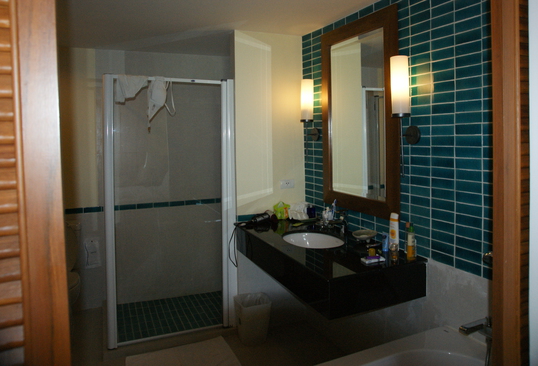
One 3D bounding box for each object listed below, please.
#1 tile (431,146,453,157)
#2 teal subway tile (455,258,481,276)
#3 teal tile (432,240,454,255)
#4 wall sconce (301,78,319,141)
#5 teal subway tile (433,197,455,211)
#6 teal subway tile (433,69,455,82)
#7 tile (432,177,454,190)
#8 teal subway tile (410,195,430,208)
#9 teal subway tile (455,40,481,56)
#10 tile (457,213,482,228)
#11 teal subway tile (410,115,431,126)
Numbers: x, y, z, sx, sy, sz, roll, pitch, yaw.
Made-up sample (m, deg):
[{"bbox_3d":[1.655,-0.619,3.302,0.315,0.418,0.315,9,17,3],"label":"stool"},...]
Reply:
[{"bbox_3d":[0.831,-0.149,1.969,0.010,0.049,0.148,-3,5,-22],"label":"tile"},{"bbox_3d":[0.945,0.400,1.959,0.010,0.050,0.147,-4,5,-23],"label":"teal subway tile"},{"bbox_3d":[0.874,0.326,2.059,0.010,0.049,0.148,-5,6,-23],"label":"teal tile"},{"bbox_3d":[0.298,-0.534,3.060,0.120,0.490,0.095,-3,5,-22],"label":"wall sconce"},{"bbox_3d":[0.863,0.107,2.046,0.010,0.050,0.150,-4,6,-23],"label":"teal subway tile"},{"bbox_3d":[0.840,-0.515,1.991,0.010,0.050,0.150,-4,6,-23],"label":"teal subway tile"},{"bbox_3d":[0.860,0.006,2.030,0.010,0.049,0.148,-5,6,-23],"label":"tile"},{"bbox_3d":[0.816,0.101,2.212,0.010,0.050,0.147,-4,5,-23],"label":"teal subway tile"},{"bbox_3d":[0.879,-0.593,1.804,0.010,0.049,0.148,-3,5,-22],"label":"teal subway tile"},{"bbox_3d":[0.894,0.167,1.852,0.010,0.049,0.148,-3,5,-22],"label":"tile"},{"bbox_3d":[0.789,-0.320,2.137,0.010,0.049,0.148,-5,6,-23],"label":"teal subway tile"}]

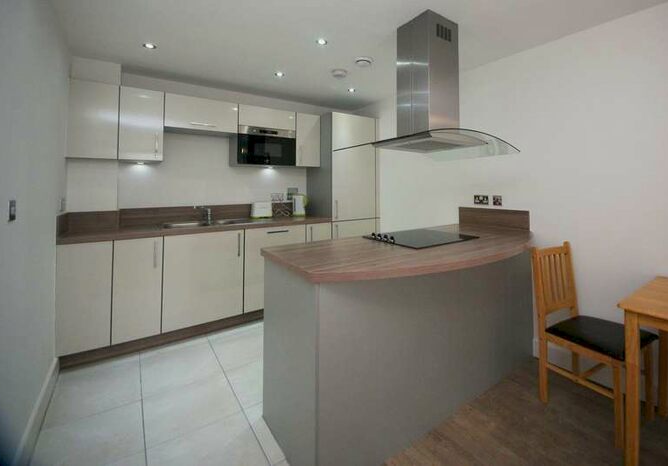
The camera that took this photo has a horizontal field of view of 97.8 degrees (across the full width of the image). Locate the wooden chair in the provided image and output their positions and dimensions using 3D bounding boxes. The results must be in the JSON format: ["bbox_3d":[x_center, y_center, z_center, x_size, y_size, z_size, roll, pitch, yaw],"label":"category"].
[{"bbox_3d":[1.490,0.559,1.712,0.450,0.926,0.481,-5,7,-34],"label":"wooden chair"}]

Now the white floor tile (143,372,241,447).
[{"bbox_3d":[-0.826,1.001,1.687,0.471,0.012,0.430,-5,7,-34],"label":"white floor tile"}]

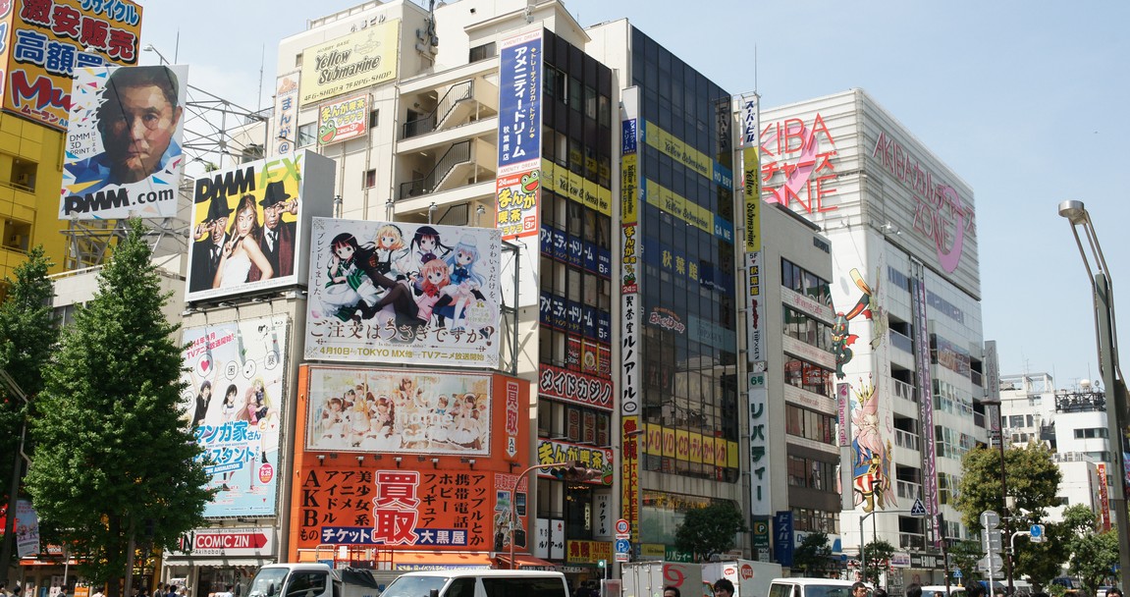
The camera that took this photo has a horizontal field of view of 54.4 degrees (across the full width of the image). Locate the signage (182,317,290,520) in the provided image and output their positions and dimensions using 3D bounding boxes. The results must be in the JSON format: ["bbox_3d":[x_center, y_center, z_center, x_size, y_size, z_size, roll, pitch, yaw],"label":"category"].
[{"bbox_3d":[-13.128,4.573,42.679,5.350,7.650,0.200,-6,-15,25],"label":"signage"}]

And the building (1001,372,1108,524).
[{"bbox_3d":[69.845,25.330,155.966,11.000,28.000,13.000,-9,-16,35],"label":"building"}]

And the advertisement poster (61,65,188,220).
[{"bbox_3d":[-19.819,-7.130,49.456,5.400,7.250,0.300,-1,-13,4],"label":"advertisement poster"}]

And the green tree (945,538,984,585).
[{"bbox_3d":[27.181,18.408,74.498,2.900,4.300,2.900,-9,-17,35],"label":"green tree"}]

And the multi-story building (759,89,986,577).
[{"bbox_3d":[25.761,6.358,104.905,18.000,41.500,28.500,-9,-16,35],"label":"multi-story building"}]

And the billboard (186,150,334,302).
[{"bbox_3d":[-13.465,-2.855,48.672,6.722,5.889,2.000,-8,-17,30],"label":"billboard"}]

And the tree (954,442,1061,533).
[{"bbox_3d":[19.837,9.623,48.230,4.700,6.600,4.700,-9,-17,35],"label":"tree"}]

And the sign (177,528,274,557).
[{"bbox_3d":[-14.023,9.881,44.527,6.513,1.070,0.250,-8,-17,32],"label":"sign"}]

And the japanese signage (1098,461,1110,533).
[{"bbox_3d":[63.151,23.227,128.482,0.866,7.929,0.250,-10,-17,35],"label":"japanese signage"}]

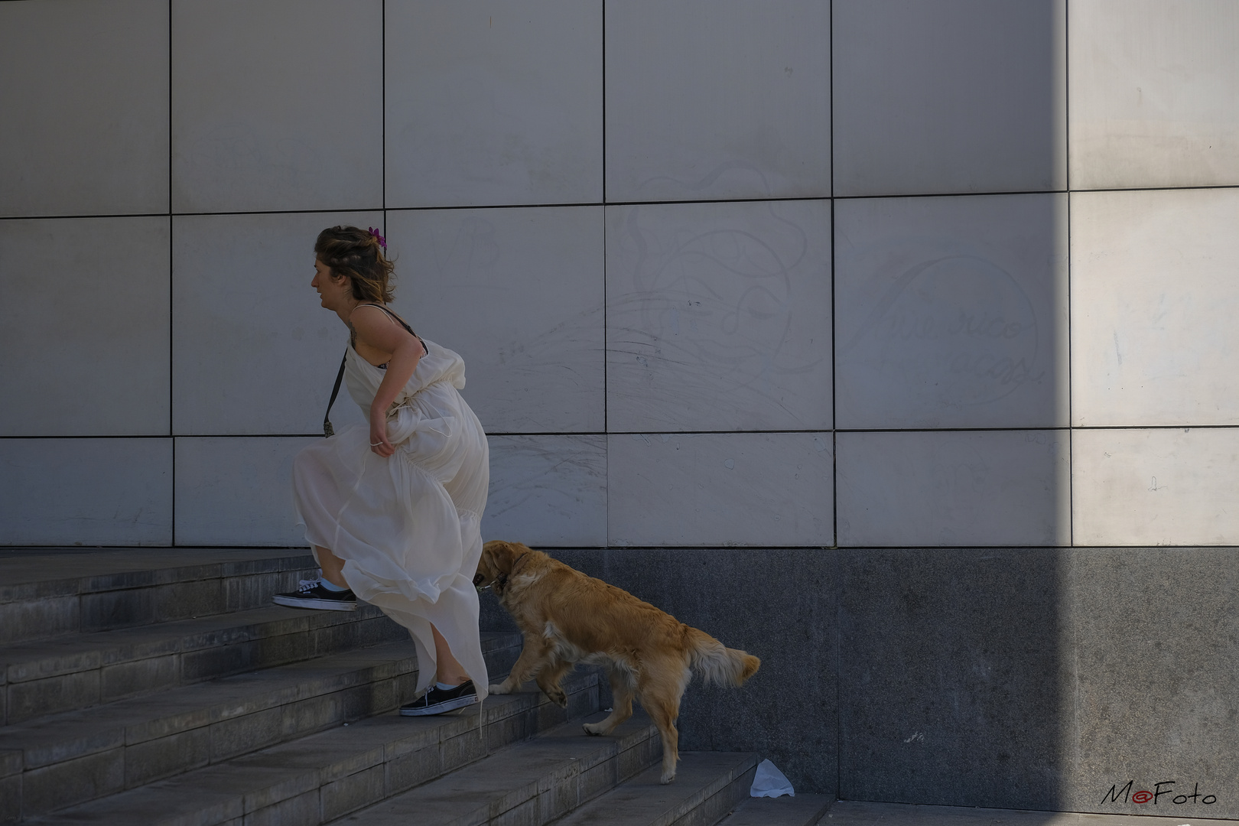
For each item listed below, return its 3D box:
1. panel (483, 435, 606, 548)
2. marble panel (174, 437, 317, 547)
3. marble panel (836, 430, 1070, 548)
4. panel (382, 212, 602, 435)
[{"bbox_3d":[-0.482,0.303,10.075,0.874,0.433,0.040,-1,-1,11],"label":"panel"},{"bbox_3d":[-1.351,0.312,10.243,0.874,0.433,0.040,-1,-1,11],"label":"marble panel"},{"bbox_3d":[1.256,0.285,9.740,0.874,0.433,0.040,-1,-1,11],"label":"marble panel"},{"bbox_3d":[-0.486,-0.362,10.091,0.874,0.877,0.040,-1,-1,11],"label":"panel"}]

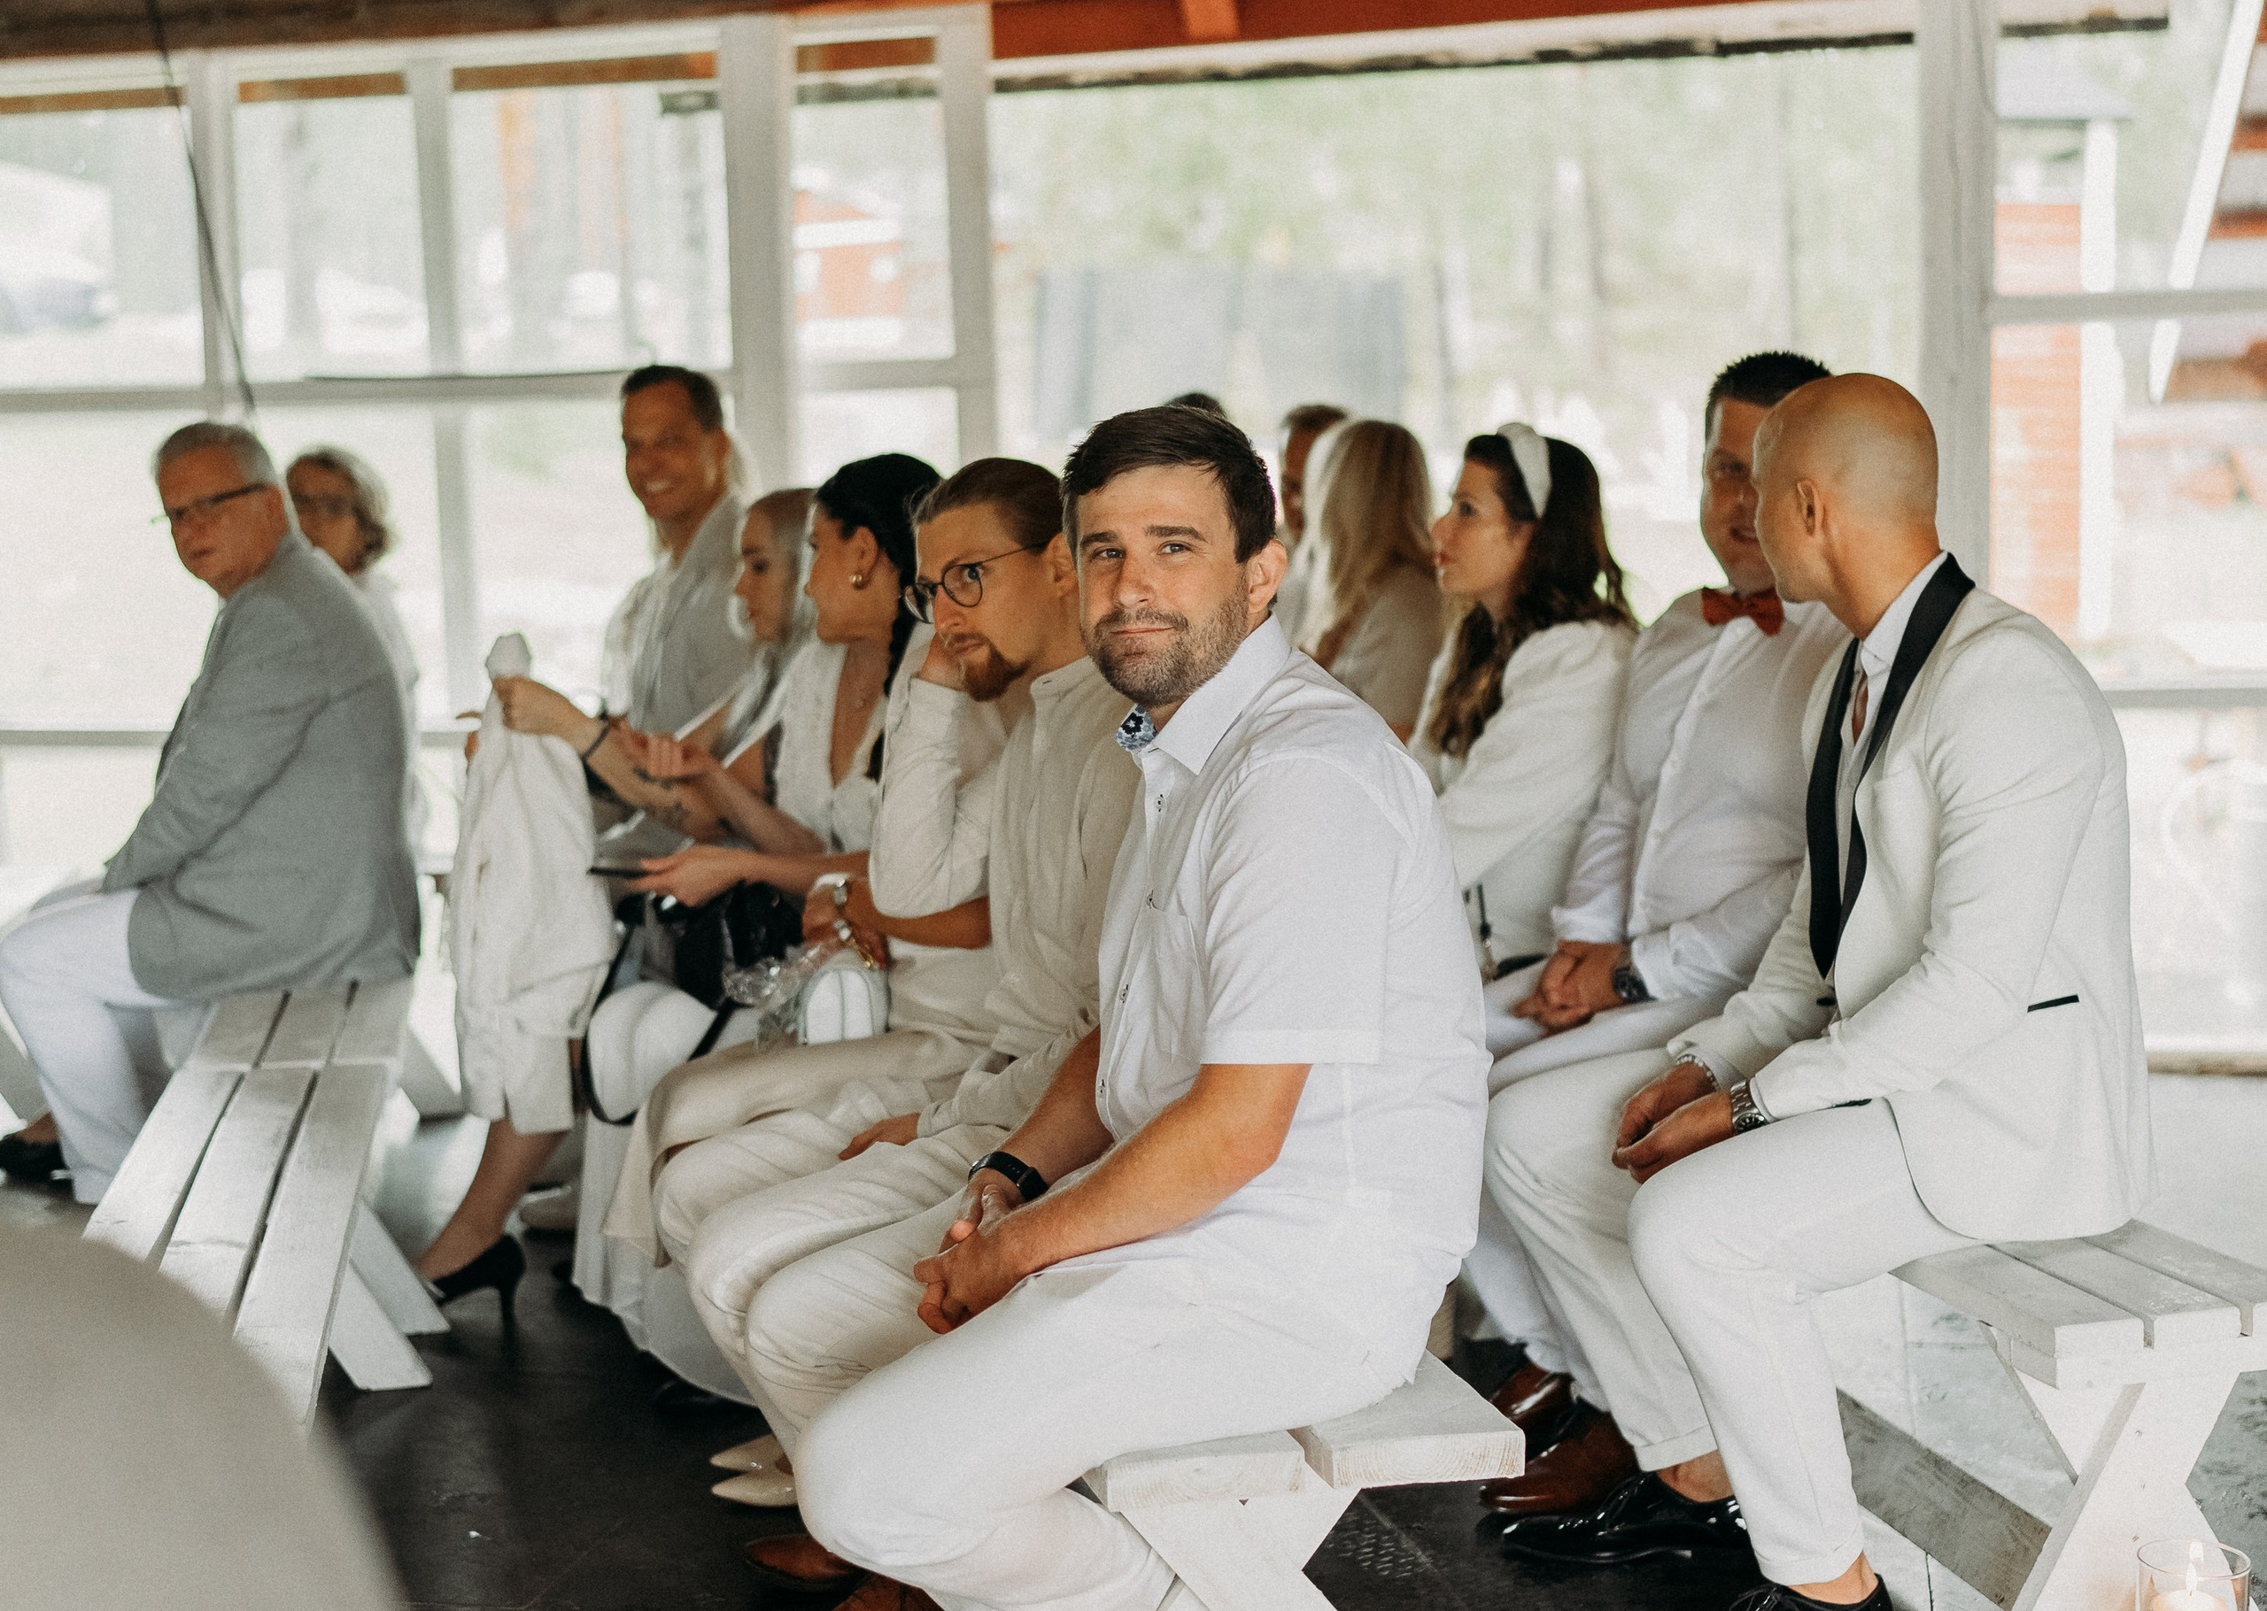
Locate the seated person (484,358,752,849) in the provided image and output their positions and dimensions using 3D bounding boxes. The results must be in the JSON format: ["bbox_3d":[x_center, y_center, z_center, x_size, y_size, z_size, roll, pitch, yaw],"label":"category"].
[{"bbox_3d":[-0.809,-0.027,5.214,0.740,1.313,0.550,-6,8,-25],"label":"seated person"}]

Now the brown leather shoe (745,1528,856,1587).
[{"bbox_3d":[-0.271,0.765,3.570,0.295,0.110,0.105,-3,7,-7],"label":"brown leather shoe"}]

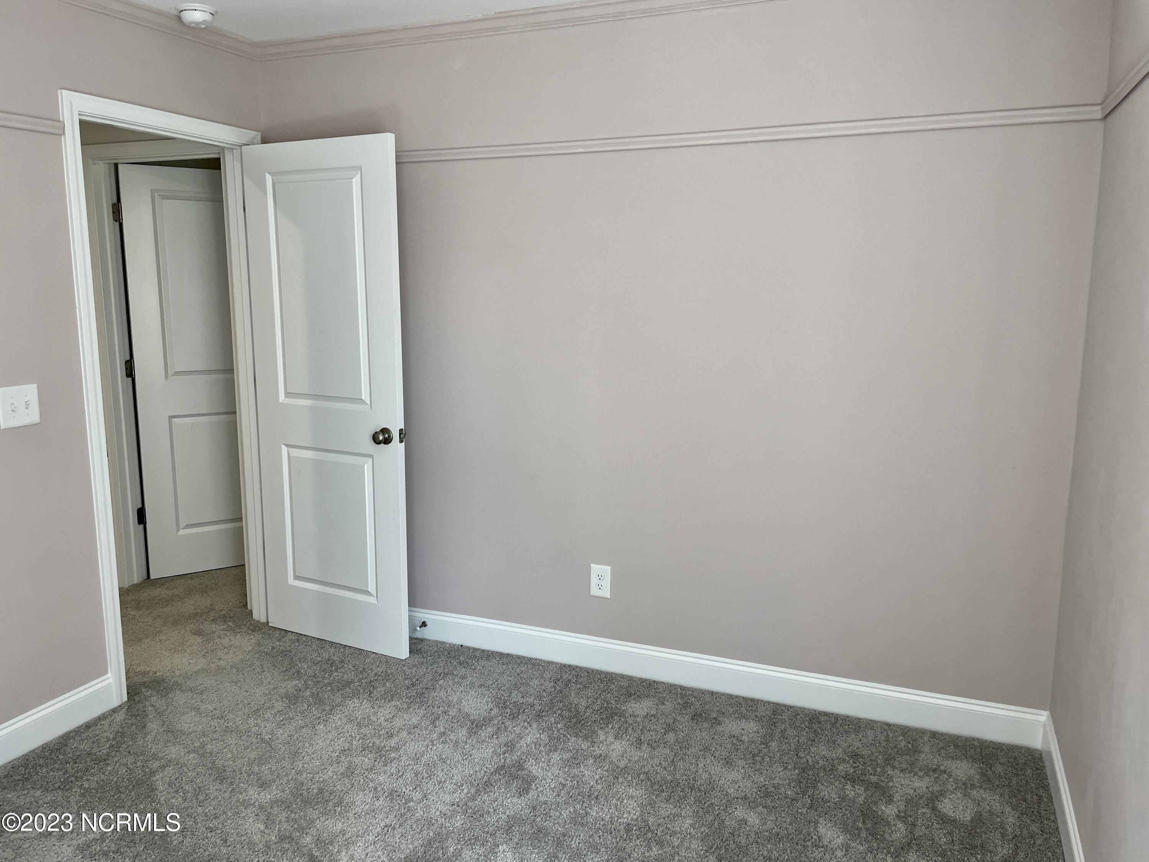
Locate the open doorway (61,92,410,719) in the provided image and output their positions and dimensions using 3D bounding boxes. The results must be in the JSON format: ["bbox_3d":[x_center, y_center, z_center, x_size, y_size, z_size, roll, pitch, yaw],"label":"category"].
[{"bbox_3d":[-1.189,-0.104,3.231,0.870,2.117,0.905,4,10,22],"label":"open doorway"}]

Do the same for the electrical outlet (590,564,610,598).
[{"bbox_3d":[0.101,0.581,3.335,0.079,0.124,0.008,4,10,22],"label":"electrical outlet"}]

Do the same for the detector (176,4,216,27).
[{"bbox_3d":[-1.333,-1.465,3.054,0.130,0.048,0.130,0,9,0],"label":"detector"}]

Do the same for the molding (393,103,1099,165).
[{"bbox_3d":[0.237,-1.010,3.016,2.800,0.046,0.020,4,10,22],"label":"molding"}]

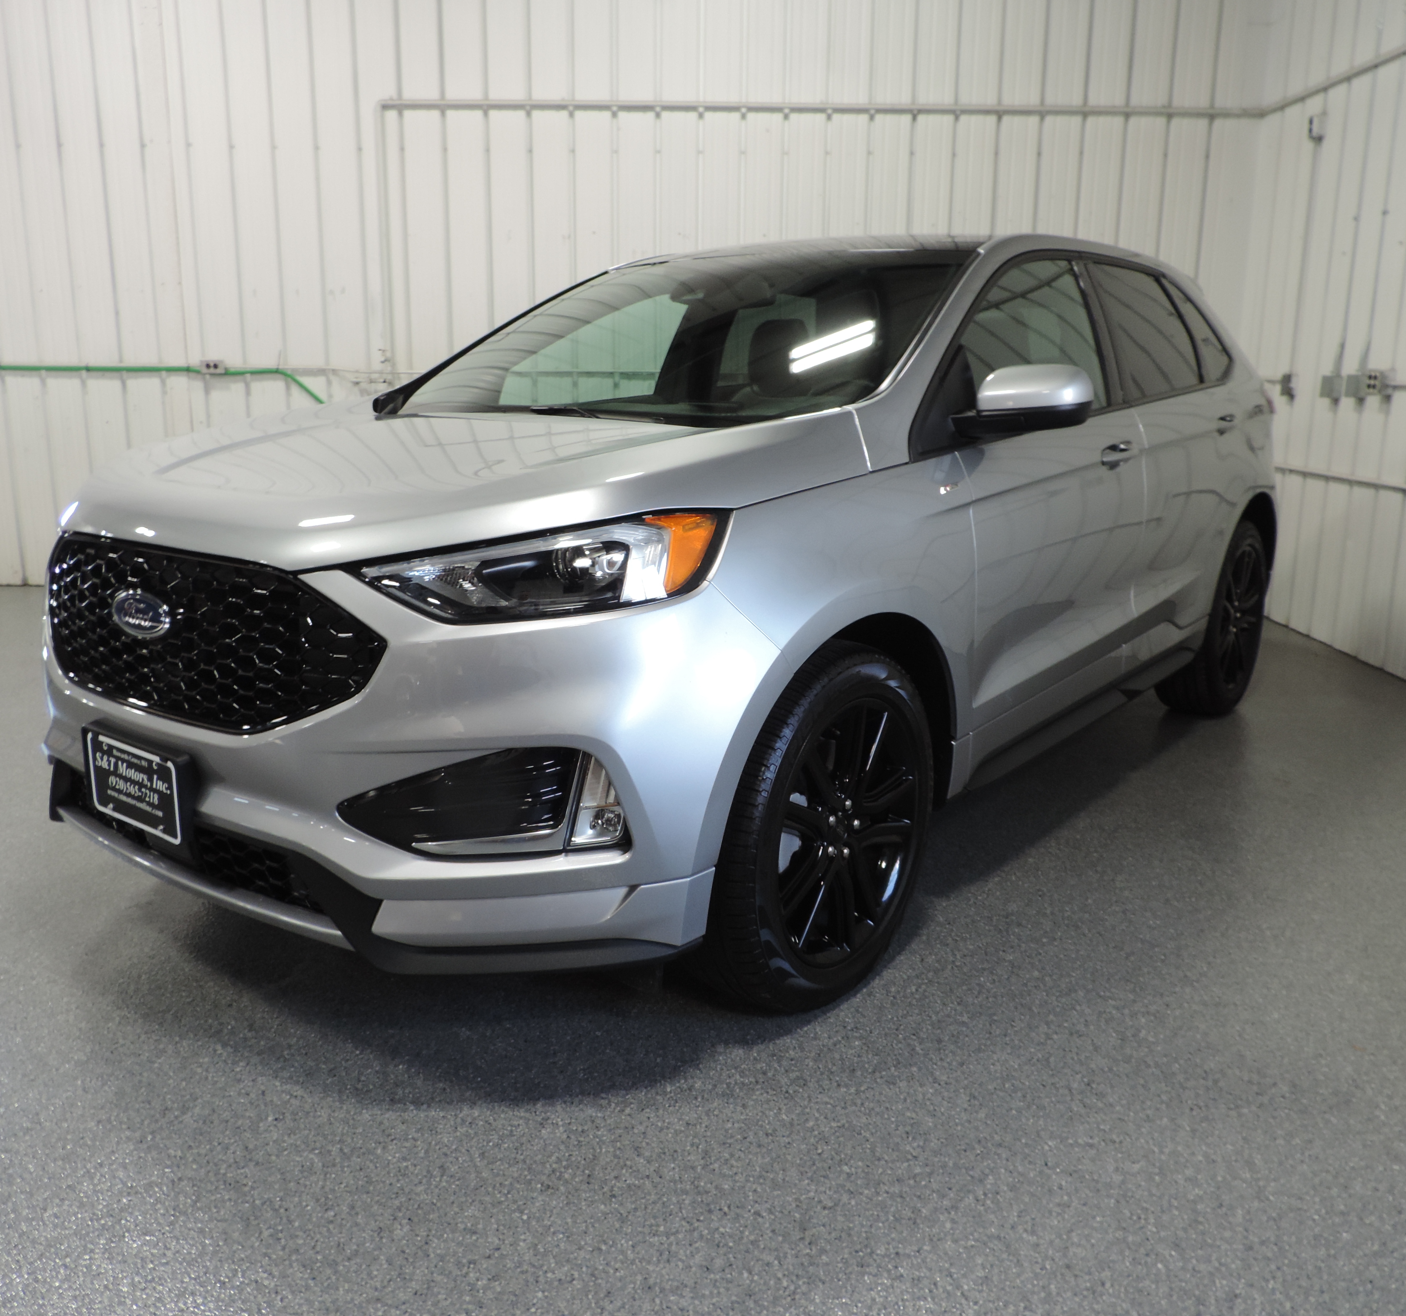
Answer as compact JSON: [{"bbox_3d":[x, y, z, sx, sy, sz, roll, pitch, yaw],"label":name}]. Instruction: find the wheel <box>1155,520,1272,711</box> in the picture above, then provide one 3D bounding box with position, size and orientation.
[{"bbox_3d":[1.959,-0.168,4.674,0.245,0.750,0.750,9,16,37],"label":"wheel"}]

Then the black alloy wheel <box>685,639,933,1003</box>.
[{"bbox_3d":[0.210,0.326,2.480,0.245,0.750,0.750,9,16,36],"label":"black alloy wheel"}]

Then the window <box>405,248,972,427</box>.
[{"bbox_3d":[-0.081,-0.868,3.203,1.480,0.150,1.030,9,44,37],"label":"window"}]

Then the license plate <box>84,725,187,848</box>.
[{"bbox_3d":[-1.025,0.233,2.204,0.310,0.160,0.025,9,16,37],"label":"license plate"}]

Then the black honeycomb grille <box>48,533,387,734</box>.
[{"bbox_3d":[-0.976,-0.062,2.203,1.130,0.330,0.150,9,16,37],"label":"black honeycomb grille"}]

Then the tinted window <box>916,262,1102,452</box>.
[{"bbox_3d":[0.746,-0.774,2.955,0.070,0.510,1.220,-17,-1,40],"label":"tinted window"}]

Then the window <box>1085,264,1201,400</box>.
[{"bbox_3d":[1.346,-0.987,3.701,0.065,0.440,0.810,-17,-1,40],"label":"window"}]

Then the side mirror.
[{"bbox_3d":[0.684,-0.555,2.638,0.230,0.175,0.230,9,16,37],"label":"side mirror"}]

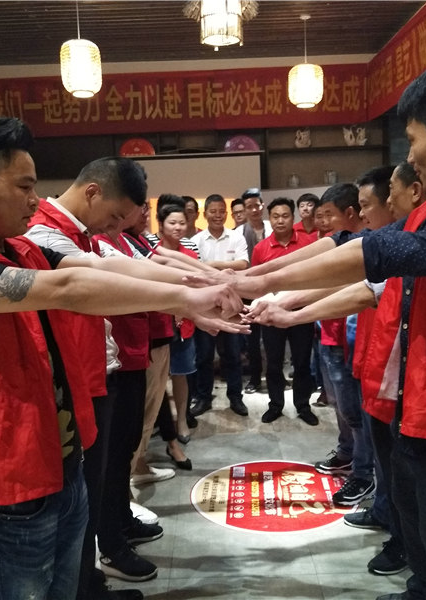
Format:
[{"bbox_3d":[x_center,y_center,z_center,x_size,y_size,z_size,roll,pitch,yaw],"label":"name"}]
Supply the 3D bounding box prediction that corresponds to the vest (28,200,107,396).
[{"bbox_3d":[-0.535,-0.026,2.120,0.340,0.670,0.500,3,7,2],"label":"vest"}]

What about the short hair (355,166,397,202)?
[{"bbox_3d":[0.698,-0.469,2.460,0.220,0.180,0.180,-15,8,-7],"label":"short hair"}]

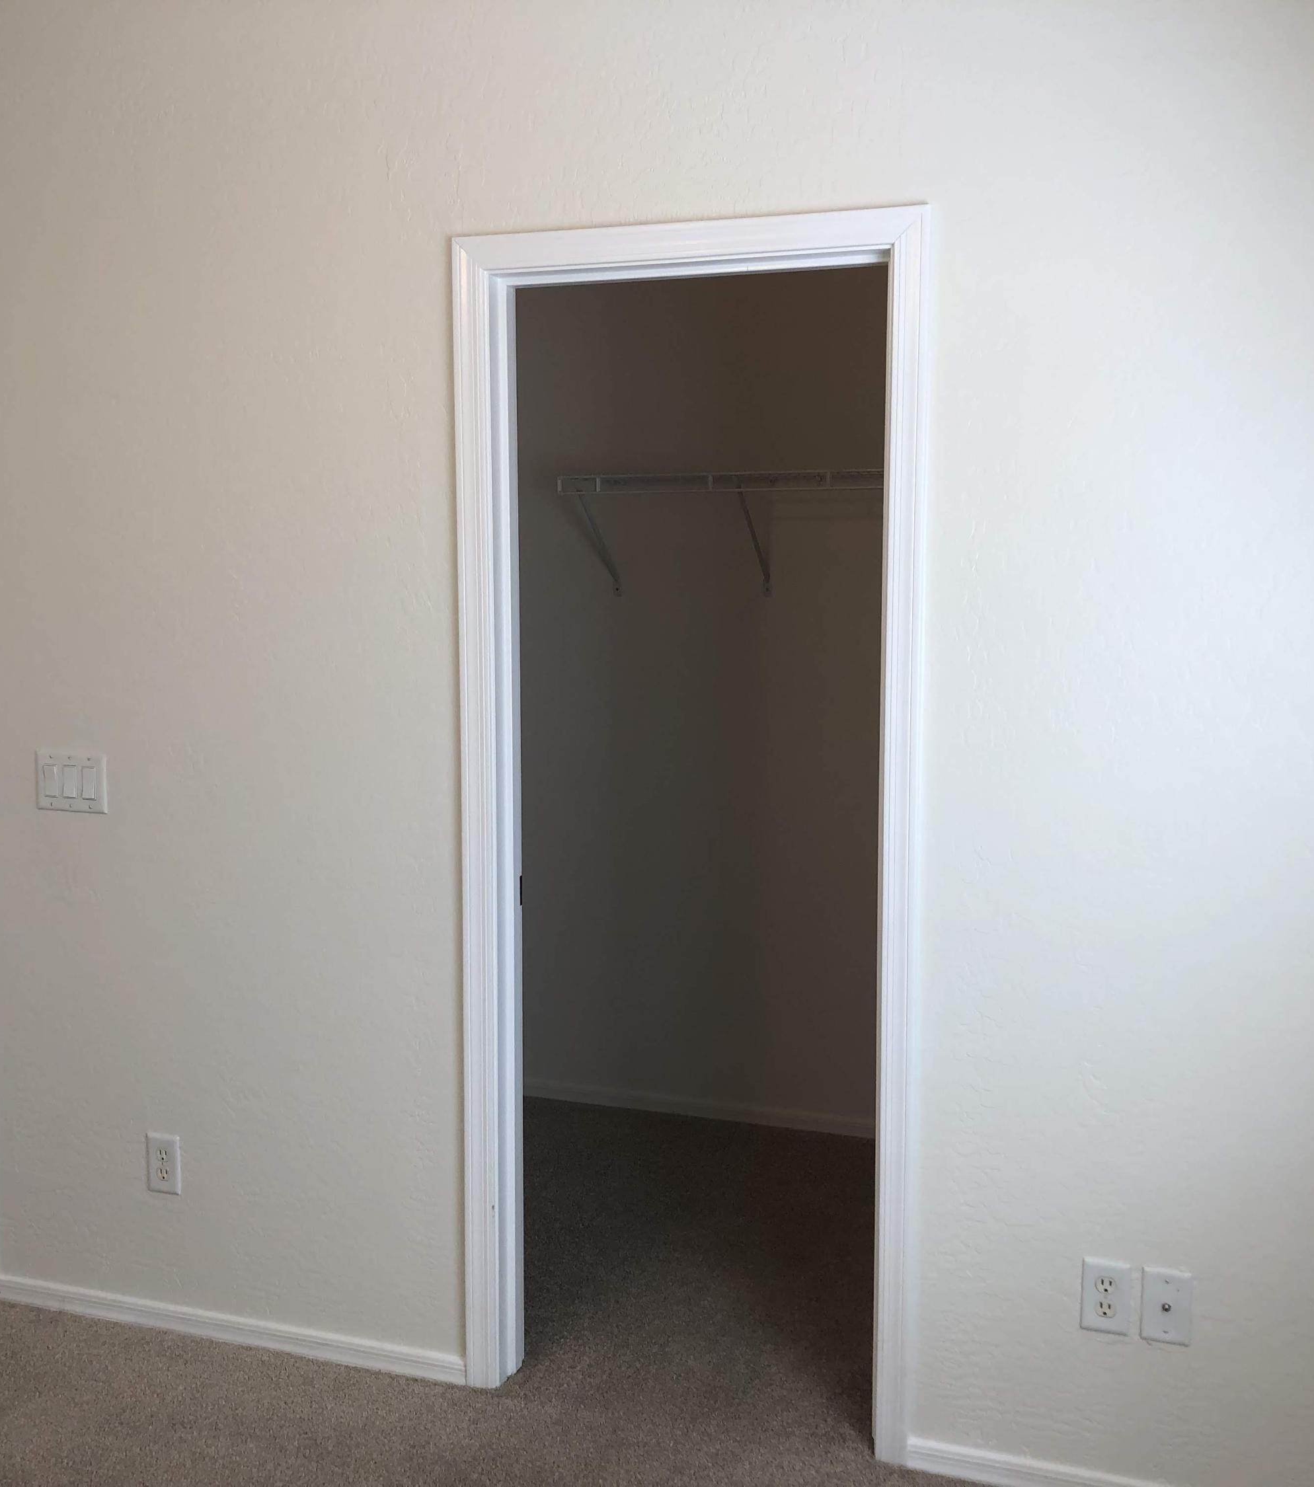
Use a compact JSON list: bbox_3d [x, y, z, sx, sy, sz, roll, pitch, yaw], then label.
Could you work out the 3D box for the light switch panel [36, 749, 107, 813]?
[{"bbox_3d":[-1.155,0.077,3.165,0.164,0.117,0.011,2,6,19],"label":"light switch panel"}]

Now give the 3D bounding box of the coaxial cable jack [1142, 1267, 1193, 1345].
[{"bbox_3d":[0.817,0.903,2.571,0.075,0.118,0.012,2,6,19],"label":"coaxial cable jack"}]

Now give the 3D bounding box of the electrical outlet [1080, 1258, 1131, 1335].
[{"bbox_3d":[0.729,0.898,2.602,0.074,0.118,0.009,2,6,19],"label":"electrical outlet"}]

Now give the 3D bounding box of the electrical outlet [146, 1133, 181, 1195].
[{"bbox_3d":[-0.977,0.834,3.181,0.075,0.118,0.009,2,6,19],"label":"electrical outlet"}]

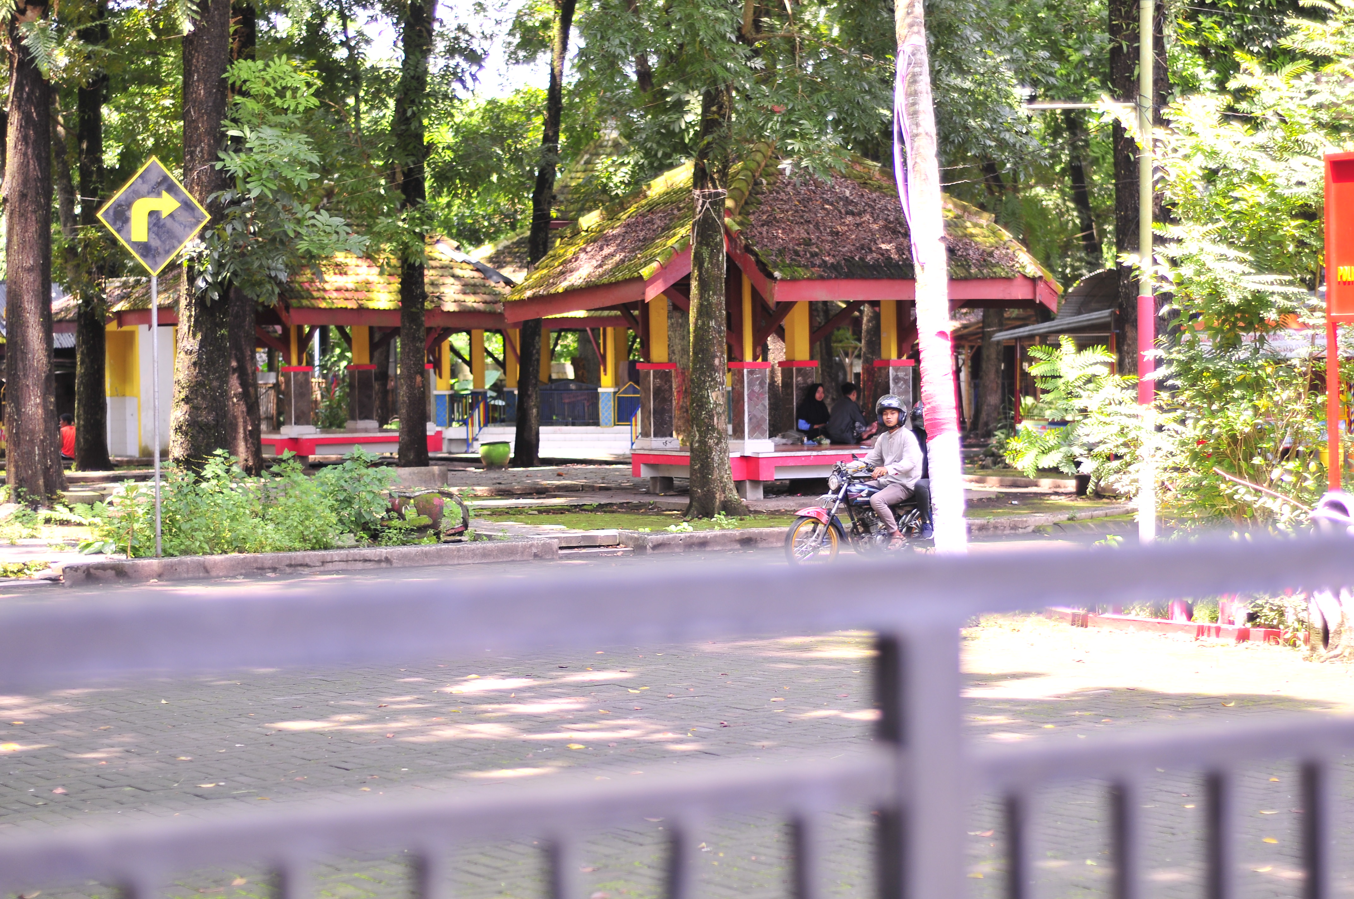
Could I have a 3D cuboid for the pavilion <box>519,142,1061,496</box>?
[{"bbox_3d":[1.375,-1.920,38.600,6.200,5.000,6.200,-2,1,-29],"label":"pavilion"}]

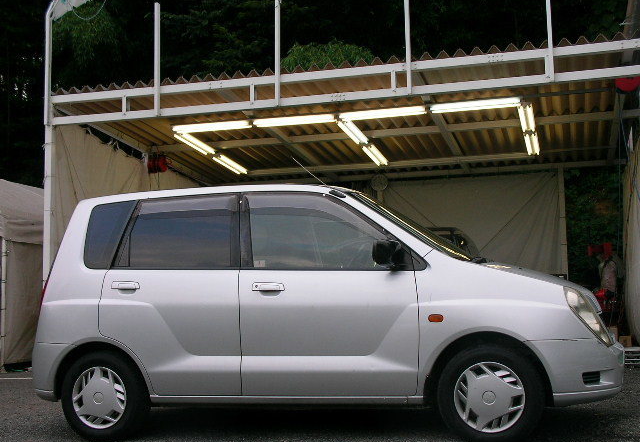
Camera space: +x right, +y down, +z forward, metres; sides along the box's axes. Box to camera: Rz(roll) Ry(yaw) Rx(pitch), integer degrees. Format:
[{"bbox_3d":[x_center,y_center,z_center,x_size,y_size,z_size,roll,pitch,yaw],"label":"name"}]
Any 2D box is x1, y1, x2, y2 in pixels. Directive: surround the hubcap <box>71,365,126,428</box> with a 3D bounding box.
[{"bbox_3d":[-1.395,1.120,5.535,0.389,0.389,0.060,-3,-7,15],"label":"hubcap"}]

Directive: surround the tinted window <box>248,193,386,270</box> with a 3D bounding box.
[{"bbox_3d":[-0.011,0.055,5.305,0.929,0.536,0.050,-3,-20,15],"label":"tinted window"}]

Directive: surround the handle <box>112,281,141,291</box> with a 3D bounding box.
[{"bbox_3d":[-1.232,0.415,5.523,0.180,0.056,0.045,-3,-7,15],"label":"handle"}]

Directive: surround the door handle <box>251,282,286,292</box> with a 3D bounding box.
[{"bbox_3d":[-0.309,0.400,5.267,0.185,0.056,0.045,-3,-7,15],"label":"door handle"}]

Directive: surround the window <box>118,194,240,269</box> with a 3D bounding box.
[{"bbox_3d":[-0.900,0.082,5.555,0.859,0.507,0.050,-3,-20,15],"label":"window"}]

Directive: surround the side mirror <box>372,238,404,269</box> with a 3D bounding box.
[{"bbox_3d":[0.390,0.188,5.019,0.130,0.155,0.190,-3,-7,15],"label":"side mirror"}]

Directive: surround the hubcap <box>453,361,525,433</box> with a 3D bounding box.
[{"bbox_3d":[0.956,0.998,4.893,0.389,0.389,0.060,-3,-7,15],"label":"hubcap"}]

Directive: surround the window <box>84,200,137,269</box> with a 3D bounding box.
[{"bbox_3d":[-1.375,0.094,5.689,0.324,0.468,0.050,-3,-20,15],"label":"window"}]

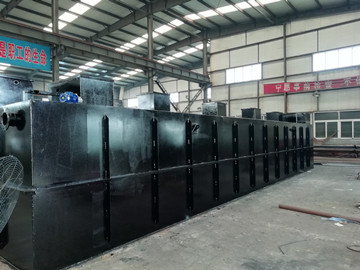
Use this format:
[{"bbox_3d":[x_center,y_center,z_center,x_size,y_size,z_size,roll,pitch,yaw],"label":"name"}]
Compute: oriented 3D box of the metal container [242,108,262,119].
[{"bbox_3d":[3.010,-0.800,11.380,0.570,0.540,0.570,0,1,40],"label":"metal container"}]

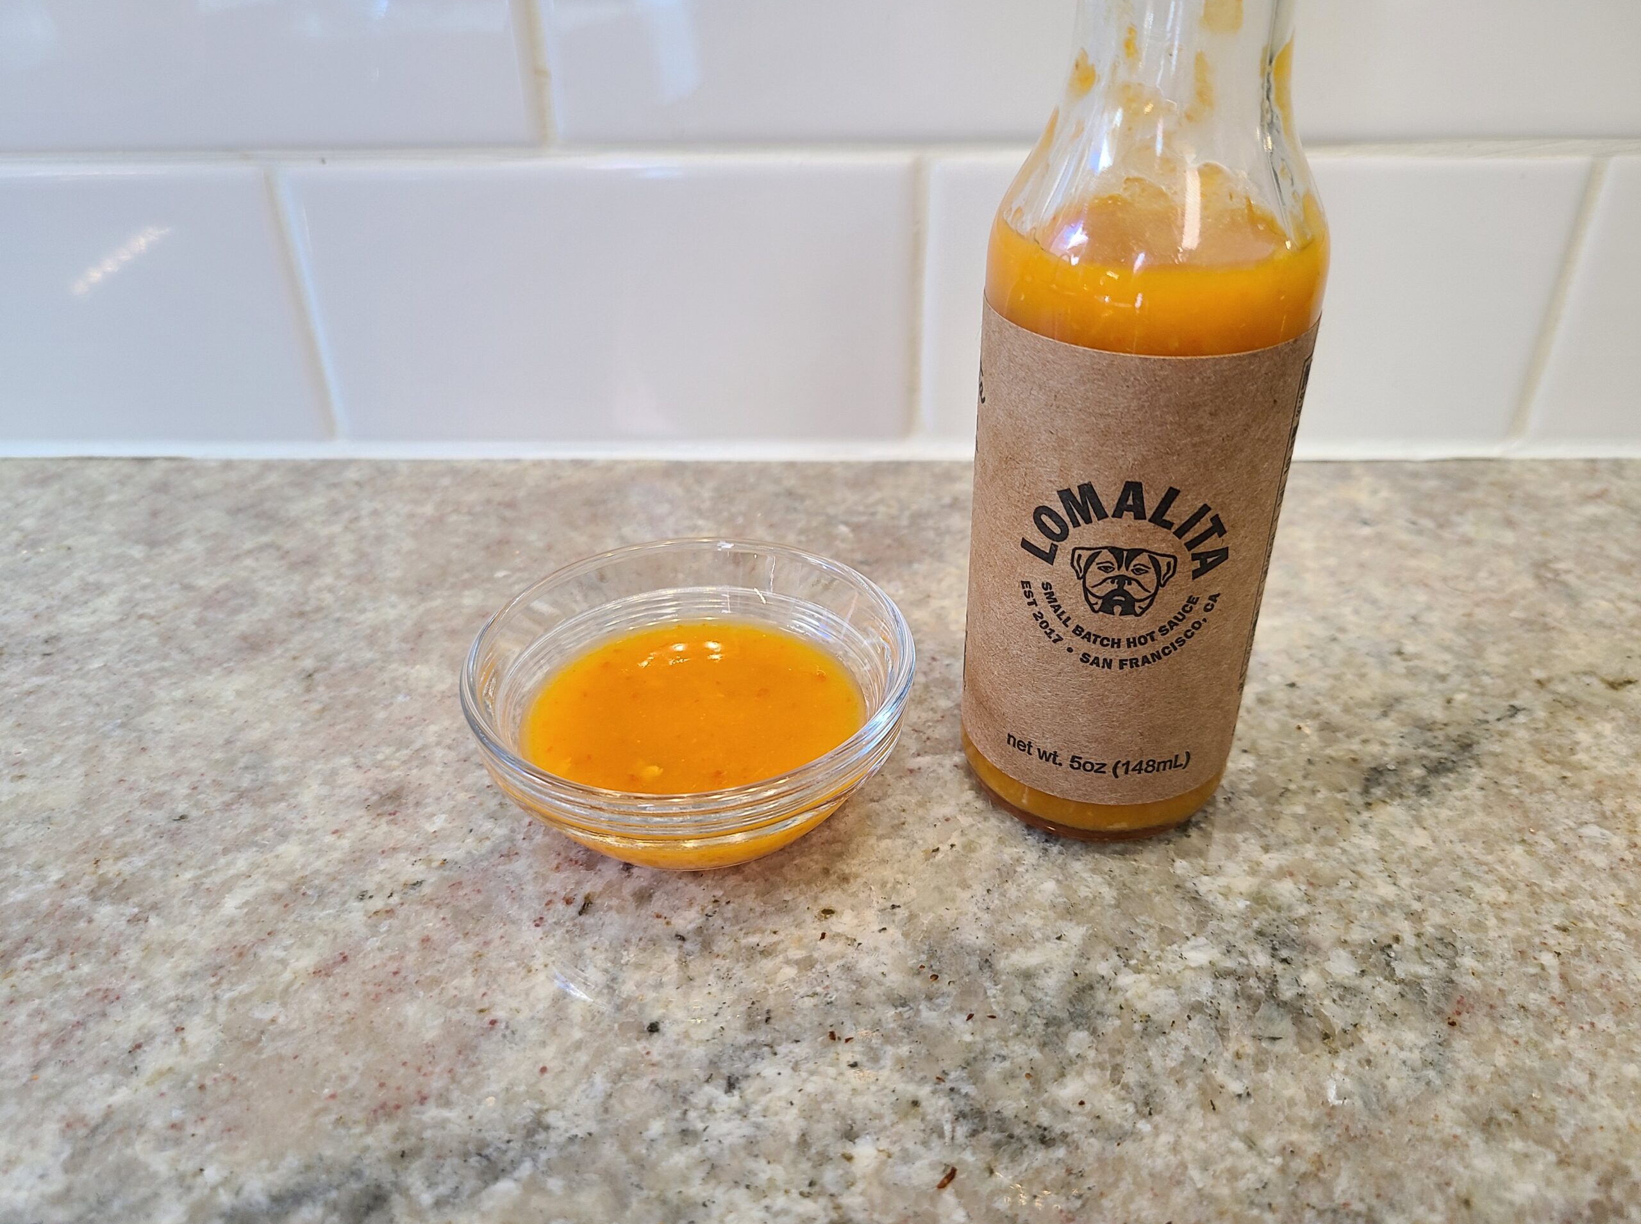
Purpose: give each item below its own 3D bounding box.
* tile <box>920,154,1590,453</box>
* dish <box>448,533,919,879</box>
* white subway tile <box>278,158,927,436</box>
[{"bbox_3d":[0.102,-0.077,0.308,0.152,0.074,0.008,0,31,2],"label":"tile"},{"bbox_3d":[-0.021,0.018,0.205,0.072,0.030,0.072,0,31,2],"label":"dish"},{"bbox_3d":[-0.053,-0.078,0.313,0.152,0.074,0.008,0,31,2],"label":"white subway tile"}]

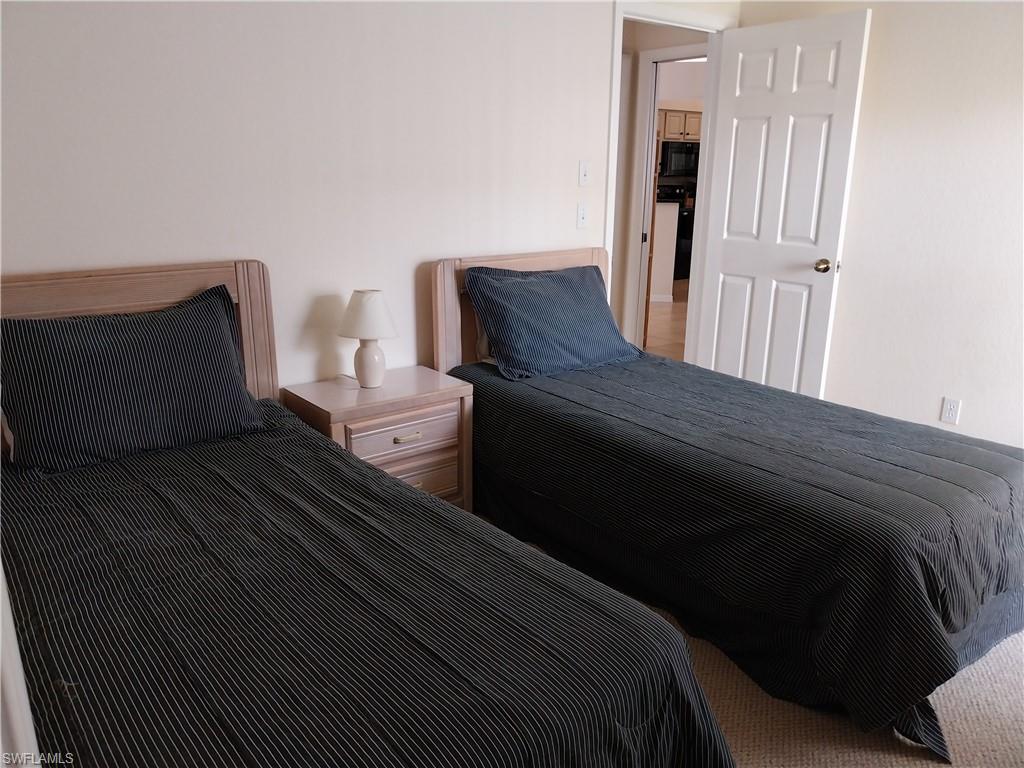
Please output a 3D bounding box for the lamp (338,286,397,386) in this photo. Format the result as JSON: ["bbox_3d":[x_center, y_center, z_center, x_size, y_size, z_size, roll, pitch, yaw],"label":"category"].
[{"bbox_3d":[-0.537,-0.169,2.905,0.225,0.365,0.225,0,16,0],"label":"lamp"}]

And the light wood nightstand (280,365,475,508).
[{"bbox_3d":[-0.502,0.284,3.015,0.595,0.567,0.377,-11,19,-36],"label":"light wood nightstand"}]

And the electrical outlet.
[{"bbox_3d":[1.982,0.123,3.469,0.010,0.114,0.070,-11,19,-36],"label":"electrical outlet"}]

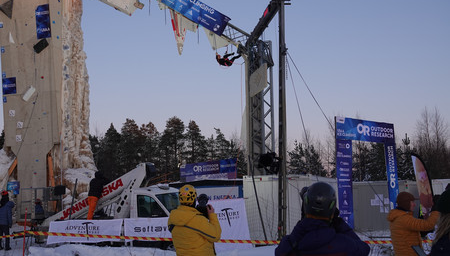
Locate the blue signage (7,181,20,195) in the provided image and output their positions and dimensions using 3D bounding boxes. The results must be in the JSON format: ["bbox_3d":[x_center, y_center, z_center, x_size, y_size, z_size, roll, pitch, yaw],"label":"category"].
[{"bbox_3d":[-8.173,2.326,20.800,0.480,0.500,0.050,-2,-7,17],"label":"blue signage"}]

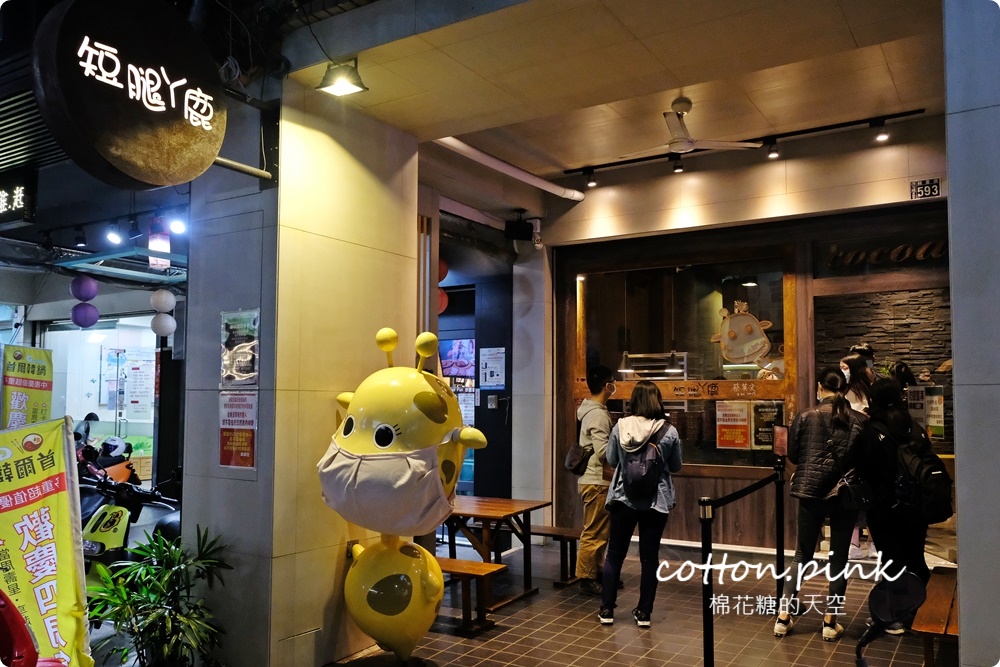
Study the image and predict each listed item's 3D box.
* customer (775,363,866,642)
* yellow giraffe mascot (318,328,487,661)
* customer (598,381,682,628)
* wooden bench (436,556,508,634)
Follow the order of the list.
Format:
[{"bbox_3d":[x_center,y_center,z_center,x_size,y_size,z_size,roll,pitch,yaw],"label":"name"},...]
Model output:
[{"bbox_3d":[2.030,1.064,4.750,0.540,1.650,0.420,-1,-4,17],"label":"customer"},{"bbox_3d":[-0.534,0.887,3.945,1.000,1.830,0.770,-3,-5,31],"label":"yellow giraffe mascot"},{"bbox_3d":[0.937,1.130,5.000,0.520,1.590,0.430,-1,-4,8],"label":"customer"},{"bbox_3d":[-0.442,1.723,5.010,1.000,0.390,0.320,-3,-5,31],"label":"wooden bench"}]

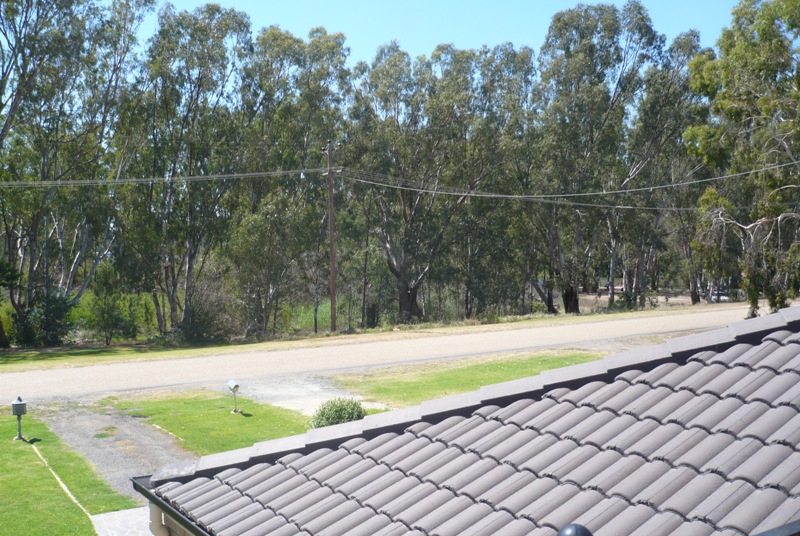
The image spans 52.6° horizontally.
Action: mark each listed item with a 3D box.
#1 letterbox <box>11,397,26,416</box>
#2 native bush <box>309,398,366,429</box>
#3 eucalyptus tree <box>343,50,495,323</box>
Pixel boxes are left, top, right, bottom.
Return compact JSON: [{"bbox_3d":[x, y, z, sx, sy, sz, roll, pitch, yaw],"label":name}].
[{"bbox_3d":[-8.996,3.263,19.100,0.320,0.430,0.360,-1,1,-39],"label":"letterbox"},{"bbox_3d":[-1.493,3.598,19.800,1.500,0.850,1.450,0,1,0],"label":"native bush"},{"bbox_3d":[1.382,-5.496,52.000,9.600,18.000,9.400,0,1,0],"label":"eucalyptus tree"}]

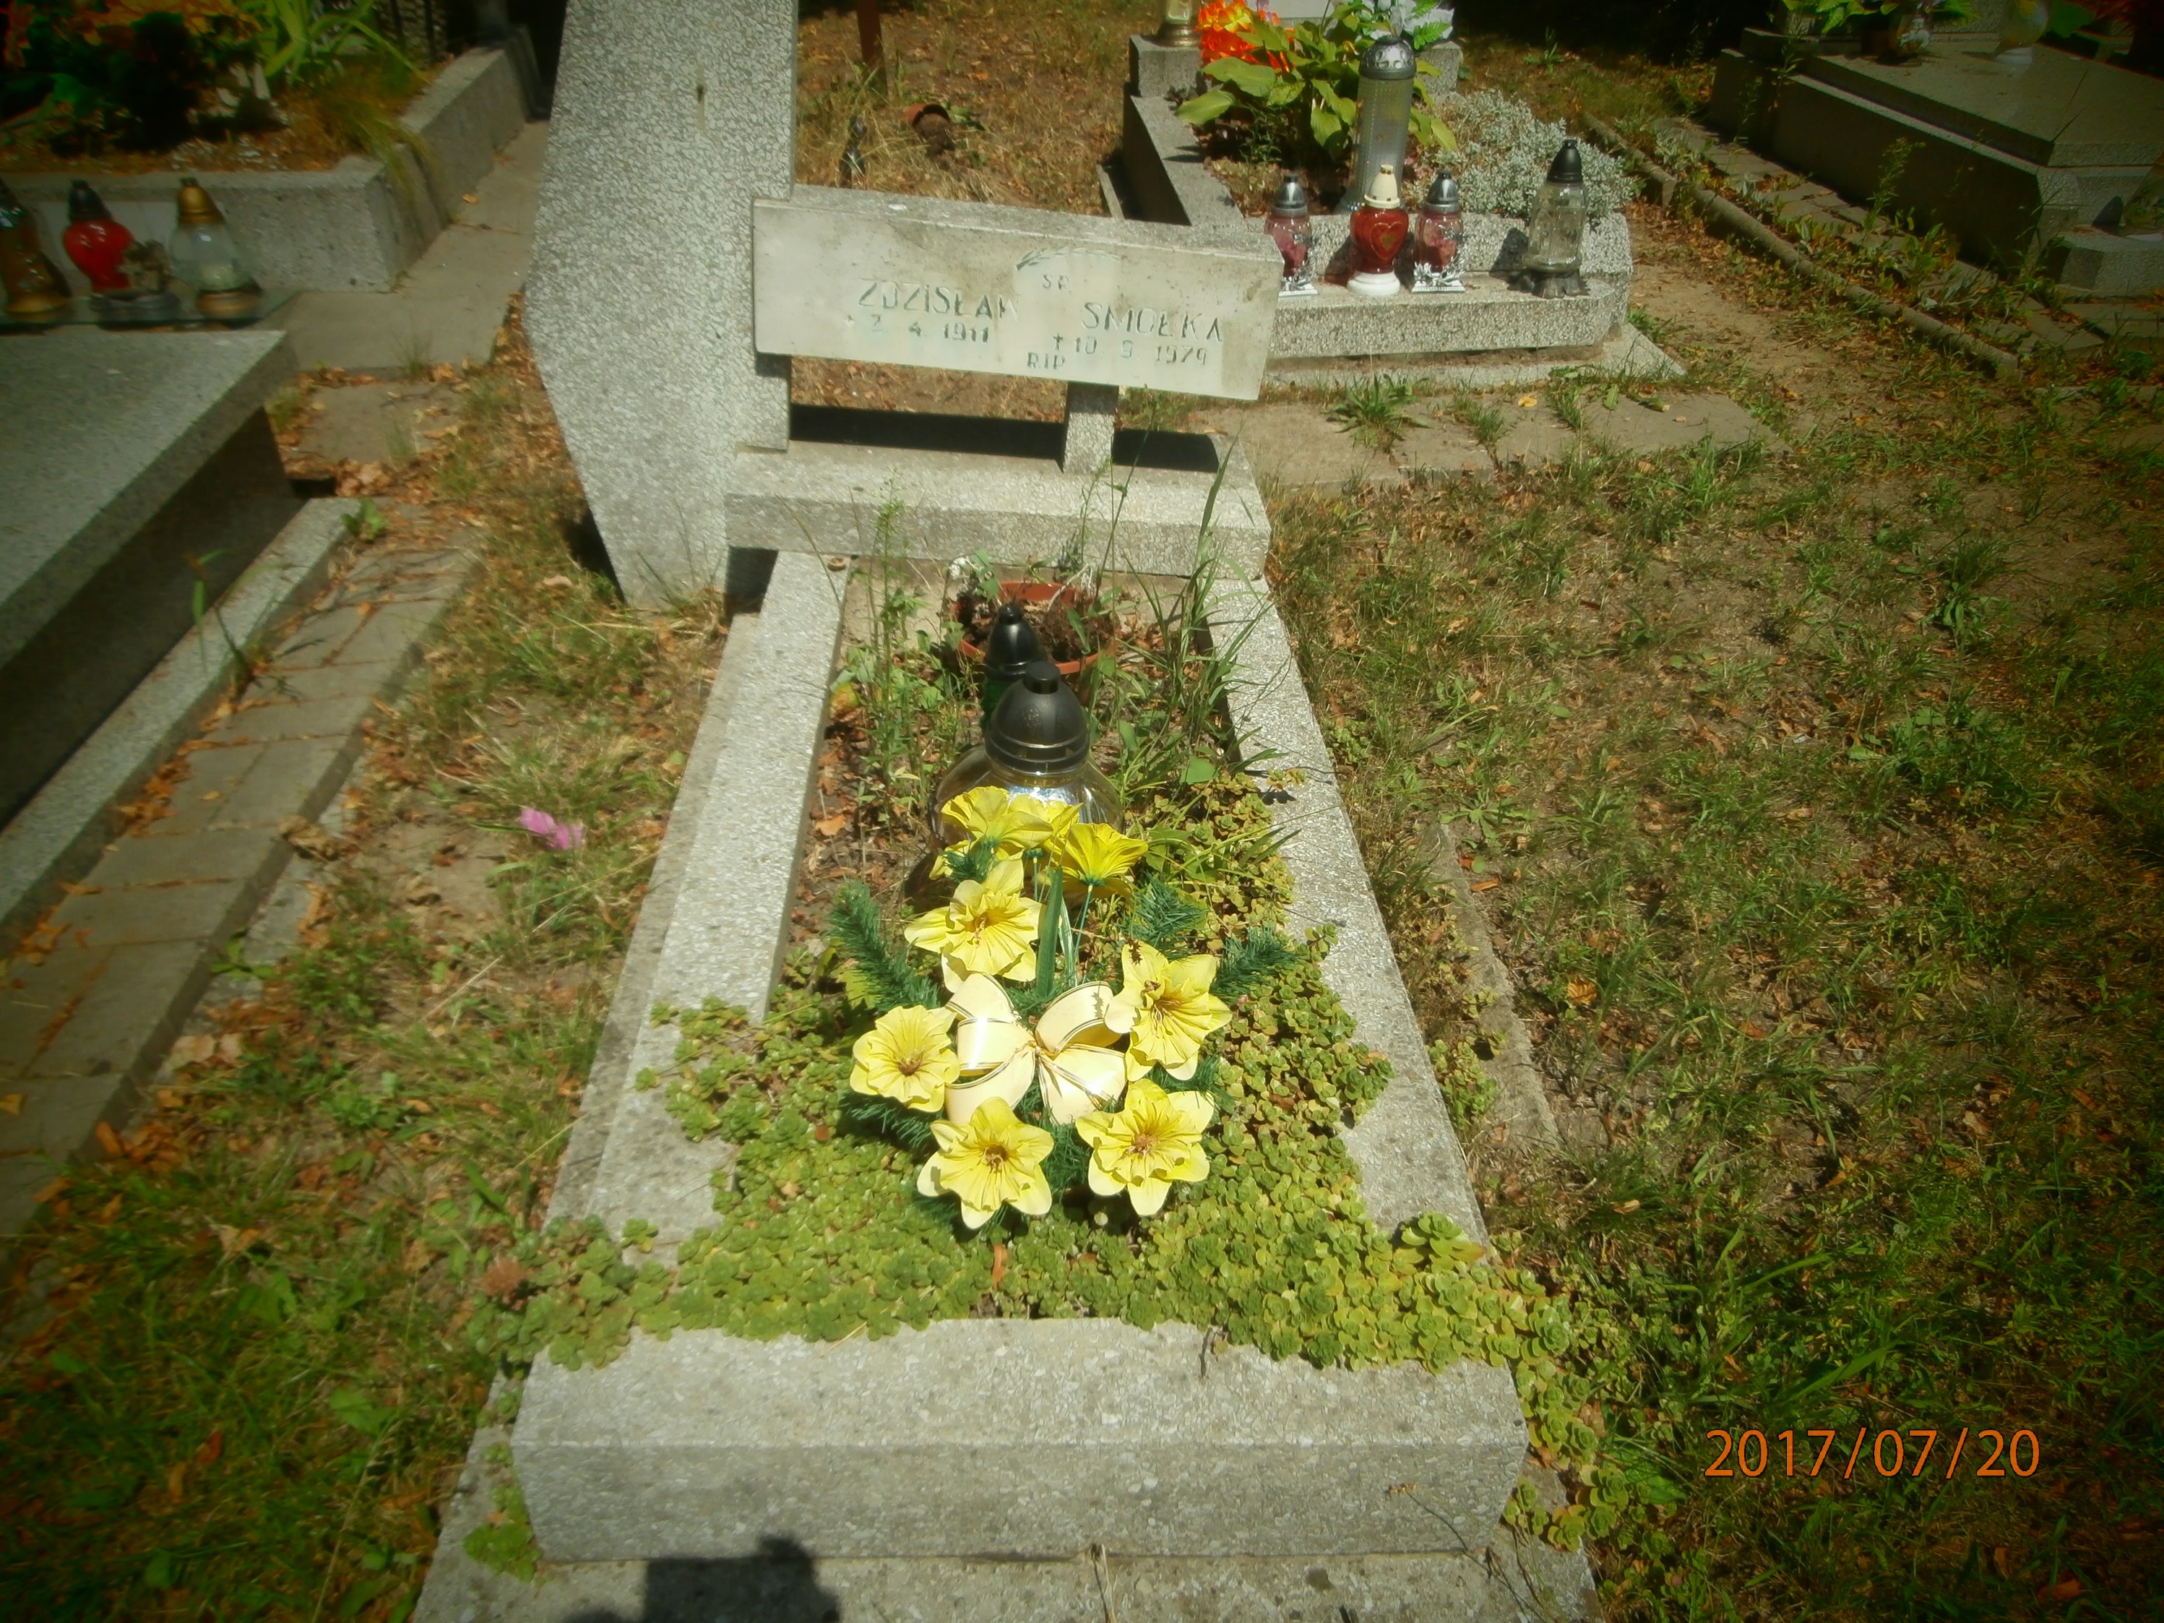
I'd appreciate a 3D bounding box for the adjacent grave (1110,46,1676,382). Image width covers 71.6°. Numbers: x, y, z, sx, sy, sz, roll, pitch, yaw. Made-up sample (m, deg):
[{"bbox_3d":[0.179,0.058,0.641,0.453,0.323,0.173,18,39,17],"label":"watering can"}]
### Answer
[{"bbox_3d":[0.742,-1.837,4.288,1.249,0.499,2.203,-2,35,-3],"label":"adjacent grave"}]

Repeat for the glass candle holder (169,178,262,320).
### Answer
[{"bbox_3d":[-2.108,-1.367,3.630,0.151,0.304,0.151,0,35,0],"label":"glass candle holder"}]

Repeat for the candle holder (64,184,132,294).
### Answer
[{"bbox_3d":[-2.386,-1.380,3.621,0.130,0.253,0.125,0,35,0],"label":"candle holder"}]

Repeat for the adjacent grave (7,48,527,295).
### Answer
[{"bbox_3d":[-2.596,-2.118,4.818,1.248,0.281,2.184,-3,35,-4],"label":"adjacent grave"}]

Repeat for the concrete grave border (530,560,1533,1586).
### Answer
[{"bbox_3d":[-0.068,0.097,1.847,0.775,0.172,1.608,-1,35,-1],"label":"concrete grave border"}]

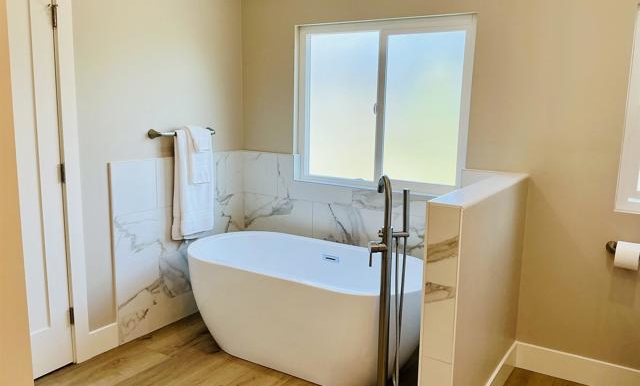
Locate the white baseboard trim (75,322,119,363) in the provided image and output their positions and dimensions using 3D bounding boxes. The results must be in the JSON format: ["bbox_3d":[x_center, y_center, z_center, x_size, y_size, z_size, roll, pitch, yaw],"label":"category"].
[{"bbox_3d":[-1.252,0.855,2.950,0.017,0.146,0.259,7,11,32],"label":"white baseboard trim"}]

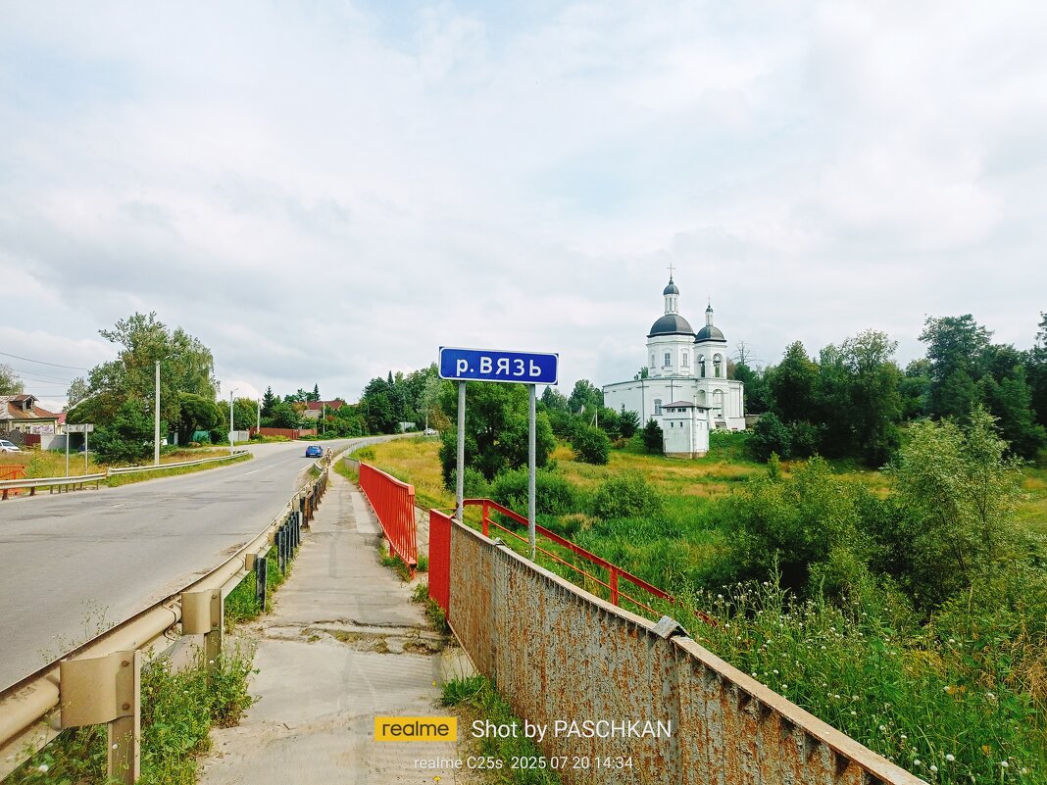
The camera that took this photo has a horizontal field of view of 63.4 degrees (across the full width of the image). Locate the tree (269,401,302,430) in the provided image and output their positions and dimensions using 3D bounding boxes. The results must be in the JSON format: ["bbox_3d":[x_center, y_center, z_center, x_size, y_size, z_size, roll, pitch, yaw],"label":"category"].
[{"bbox_3d":[-45.755,4.623,163.000,6.223,6.102,6.223,0,-3,0],"label":"tree"}]

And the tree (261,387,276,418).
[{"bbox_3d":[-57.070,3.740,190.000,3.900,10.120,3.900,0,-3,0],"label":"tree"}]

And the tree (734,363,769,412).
[{"bbox_3d":[39.830,0.170,148.000,6.170,10.620,6.170,0,-3,0],"label":"tree"}]

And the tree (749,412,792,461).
[{"bbox_3d":[30.690,5.470,105.000,5.350,6.080,5.080,0,-3,0],"label":"tree"}]

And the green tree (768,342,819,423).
[{"bbox_3d":[35.905,-0.392,113.000,6.598,12.562,6.598,0,-3,0],"label":"green tree"}]

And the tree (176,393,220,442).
[{"bbox_3d":[-44.000,3.590,115.000,6.120,7.190,5.940,0,-3,0],"label":"tree"}]

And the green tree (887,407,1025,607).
[{"bbox_3d":[10.732,2.844,21.000,3.348,4.907,3.348,0,-3,0],"label":"green tree"}]

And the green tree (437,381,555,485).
[{"bbox_3d":[-2.160,3.270,68.000,9.450,8.740,8.970,0,-3,0],"label":"green tree"}]

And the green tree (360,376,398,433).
[{"bbox_3d":[-30.391,2.782,178.000,7.994,11.913,7.994,0,-3,0],"label":"green tree"}]

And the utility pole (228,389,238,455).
[{"bbox_3d":[-33.630,3.400,98.000,0.900,7.710,0.450,0,-3,0],"label":"utility pole"}]

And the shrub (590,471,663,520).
[{"bbox_3d":[4.641,4.619,38.000,3.157,2.155,2.999,0,-3,0],"label":"shrub"}]

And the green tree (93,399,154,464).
[{"bbox_3d":[-30.740,2.970,65.000,4.660,5.040,4.520,0,-3,0],"label":"green tree"}]

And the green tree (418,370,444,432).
[{"bbox_3d":[-19.909,2.001,182.000,5.313,13.007,5.845,0,-3,0],"label":"green tree"}]

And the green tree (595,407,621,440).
[{"bbox_3d":[12.668,4.741,128.000,3.737,5.227,3.737,0,-3,0],"label":"green tree"}]

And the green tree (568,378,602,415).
[{"bbox_3d":[11.940,1.720,165.000,6.880,8.790,6.880,0,-3,0],"label":"green tree"}]

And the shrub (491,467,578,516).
[{"bbox_3d":[0.506,4.465,38.000,3.840,2.198,3.456,0,-3,0],"label":"shrub"}]

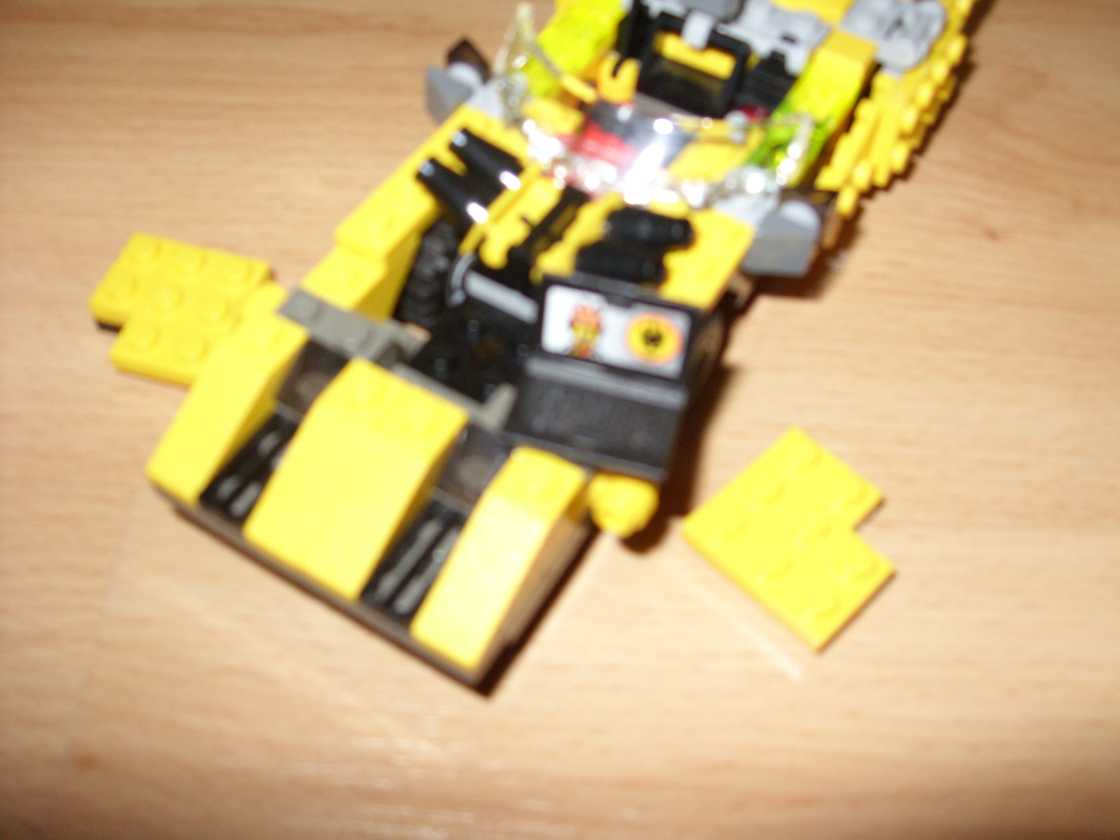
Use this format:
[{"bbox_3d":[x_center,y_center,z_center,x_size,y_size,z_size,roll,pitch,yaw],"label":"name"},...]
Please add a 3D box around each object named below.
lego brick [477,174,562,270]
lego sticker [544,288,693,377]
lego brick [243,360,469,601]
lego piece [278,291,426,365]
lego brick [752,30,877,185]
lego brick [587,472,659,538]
[{"bbox_3d":[-0.006,-0.025,0.169,0.004,0.007,0.018,38,61,-2],"label":"lego brick"},{"bbox_3d":[0.006,-0.010,0.143,0.020,0.008,0.001,15,13,35],"label":"lego sticker"},{"bbox_3d":[-0.024,0.006,0.147,0.016,0.011,0.024,27,59,15],"label":"lego brick"},{"bbox_3d":[-0.028,-0.011,0.160,0.018,0.005,0.007,27,59,15],"label":"lego piece"},{"bbox_3d":[0.036,-0.045,0.178,0.008,0.011,0.025,27,59,15],"label":"lego brick"},{"bbox_3d":[0.008,0.010,0.150,0.009,0.009,0.009,27,59,15],"label":"lego brick"}]

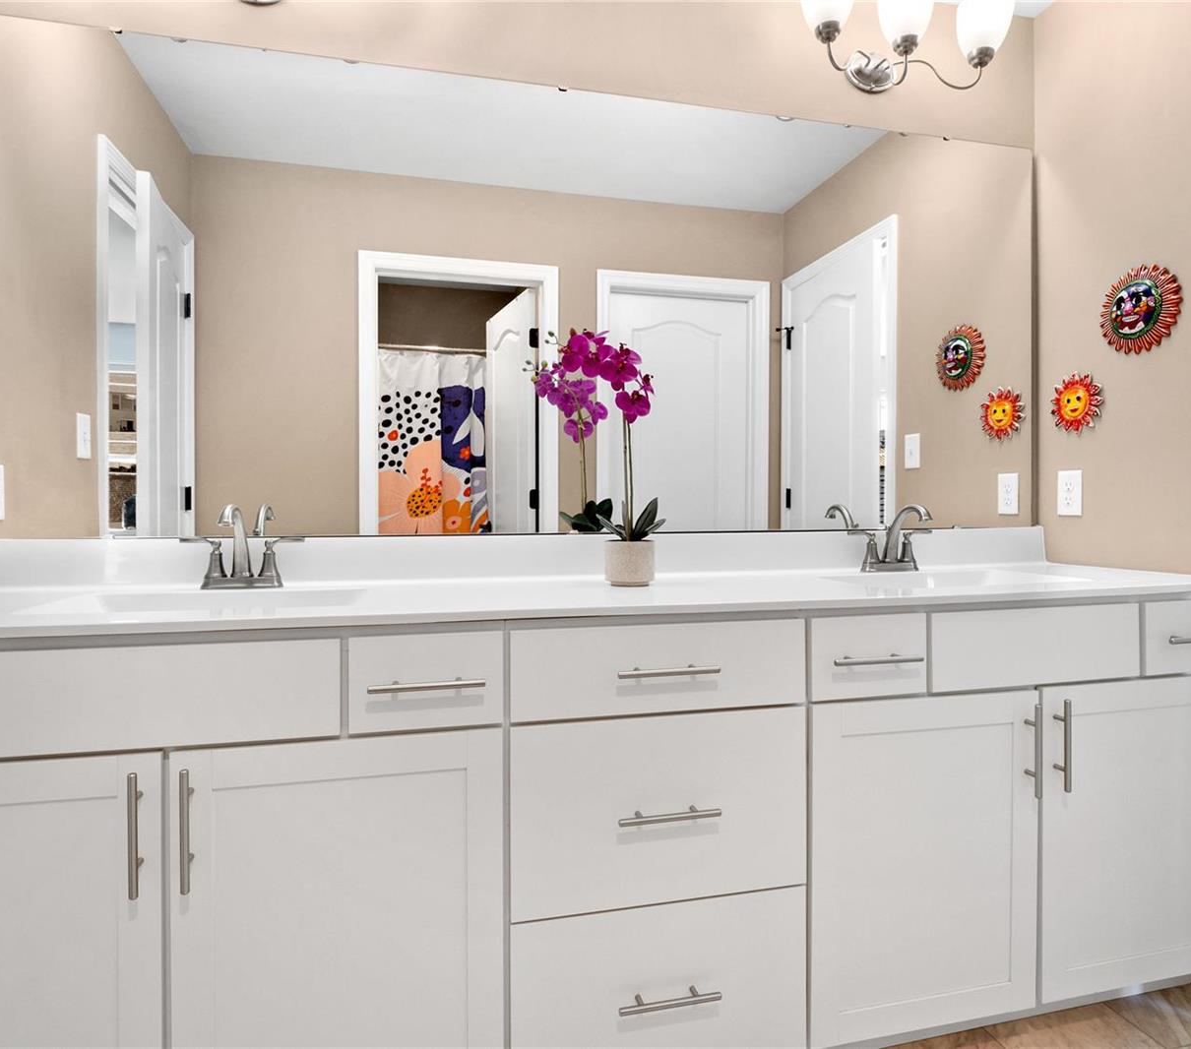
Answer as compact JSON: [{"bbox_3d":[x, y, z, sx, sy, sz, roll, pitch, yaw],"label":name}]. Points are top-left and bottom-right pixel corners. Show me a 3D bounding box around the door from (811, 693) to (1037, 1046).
[{"bbox_3d":[0.617,0.625,1.306,0.478,0.614,0.020,-1,1,-13],"label":"door"}]

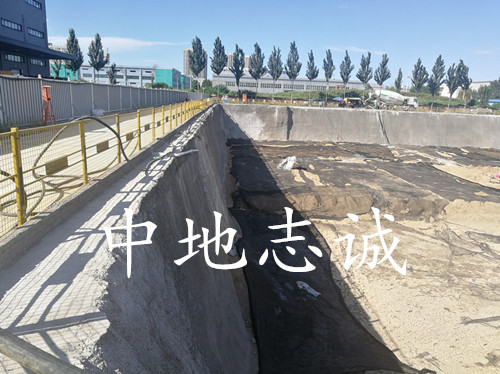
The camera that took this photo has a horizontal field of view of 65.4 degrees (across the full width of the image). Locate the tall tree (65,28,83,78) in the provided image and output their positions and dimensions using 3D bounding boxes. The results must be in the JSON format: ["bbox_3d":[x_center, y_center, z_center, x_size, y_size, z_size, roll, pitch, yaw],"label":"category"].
[{"bbox_3d":[-31.283,-22.225,69.054,3.190,11.000,3.190,-4,15,-23],"label":"tall tree"}]

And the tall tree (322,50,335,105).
[{"bbox_3d":[15.110,-20.330,73.290,2.500,10.680,2.500,2,13,0],"label":"tall tree"}]

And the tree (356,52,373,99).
[{"bbox_3d":[21.214,-19.958,72.500,2.980,9.790,2.830,2,13,0],"label":"tree"}]

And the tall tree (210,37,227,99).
[{"bbox_3d":[-5.610,-21.010,70.680,3.100,11.690,3.100,2,13,0],"label":"tall tree"}]

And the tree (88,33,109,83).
[{"bbox_3d":[-26.831,-21.474,69.000,3.450,10.940,3.280,2,13,0],"label":"tree"}]

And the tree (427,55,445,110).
[{"bbox_3d":[34.757,-19.440,73.000,3.280,10.240,3.120,2,13,0],"label":"tree"}]

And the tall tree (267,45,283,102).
[{"bbox_3d":[5.246,-24.105,83.429,3.430,11.330,3.430,3,13,3],"label":"tall tree"}]

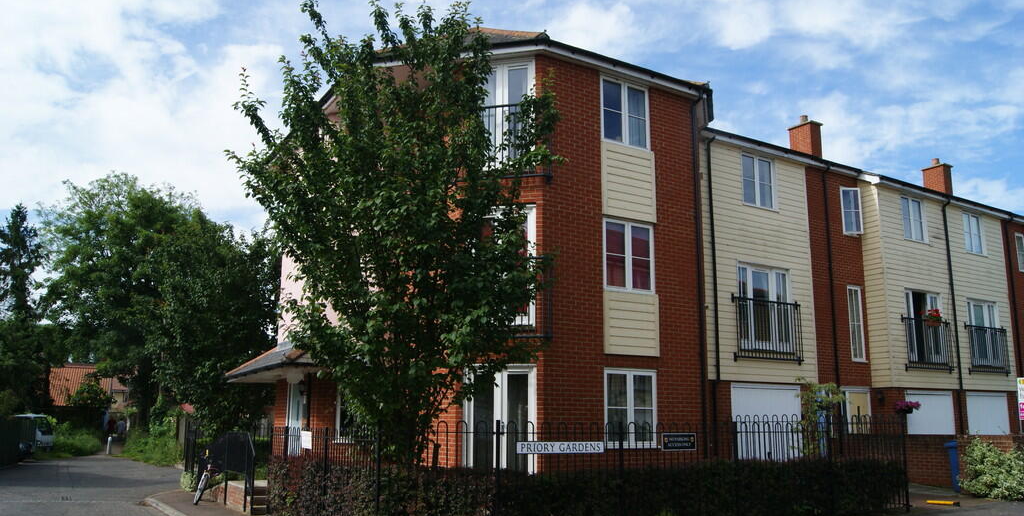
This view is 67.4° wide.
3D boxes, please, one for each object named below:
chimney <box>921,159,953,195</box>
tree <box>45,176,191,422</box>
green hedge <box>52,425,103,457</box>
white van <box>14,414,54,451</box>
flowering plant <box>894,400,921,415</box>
[{"bbox_3d":[17.067,-3.162,30.787,0.700,1.800,0.950,7,-13,-31],"label":"chimney"},{"bbox_3d":[-18.801,2.345,36.650,8.300,13.600,8.000,6,-13,-27],"label":"tree"},{"bbox_3d":[-23.793,9.993,42.000,2.700,1.700,2.200,7,-14,-31],"label":"green hedge"},{"bbox_3d":[-25.789,9.454,41.424,1.950,1.950,4.700,7,-14,-31],"label":"white van"},{"bbox_3d":[10.171,3.832,19.616,0.650,0.360,0.580,7,-13,-31],"label":"flowering plant"}]

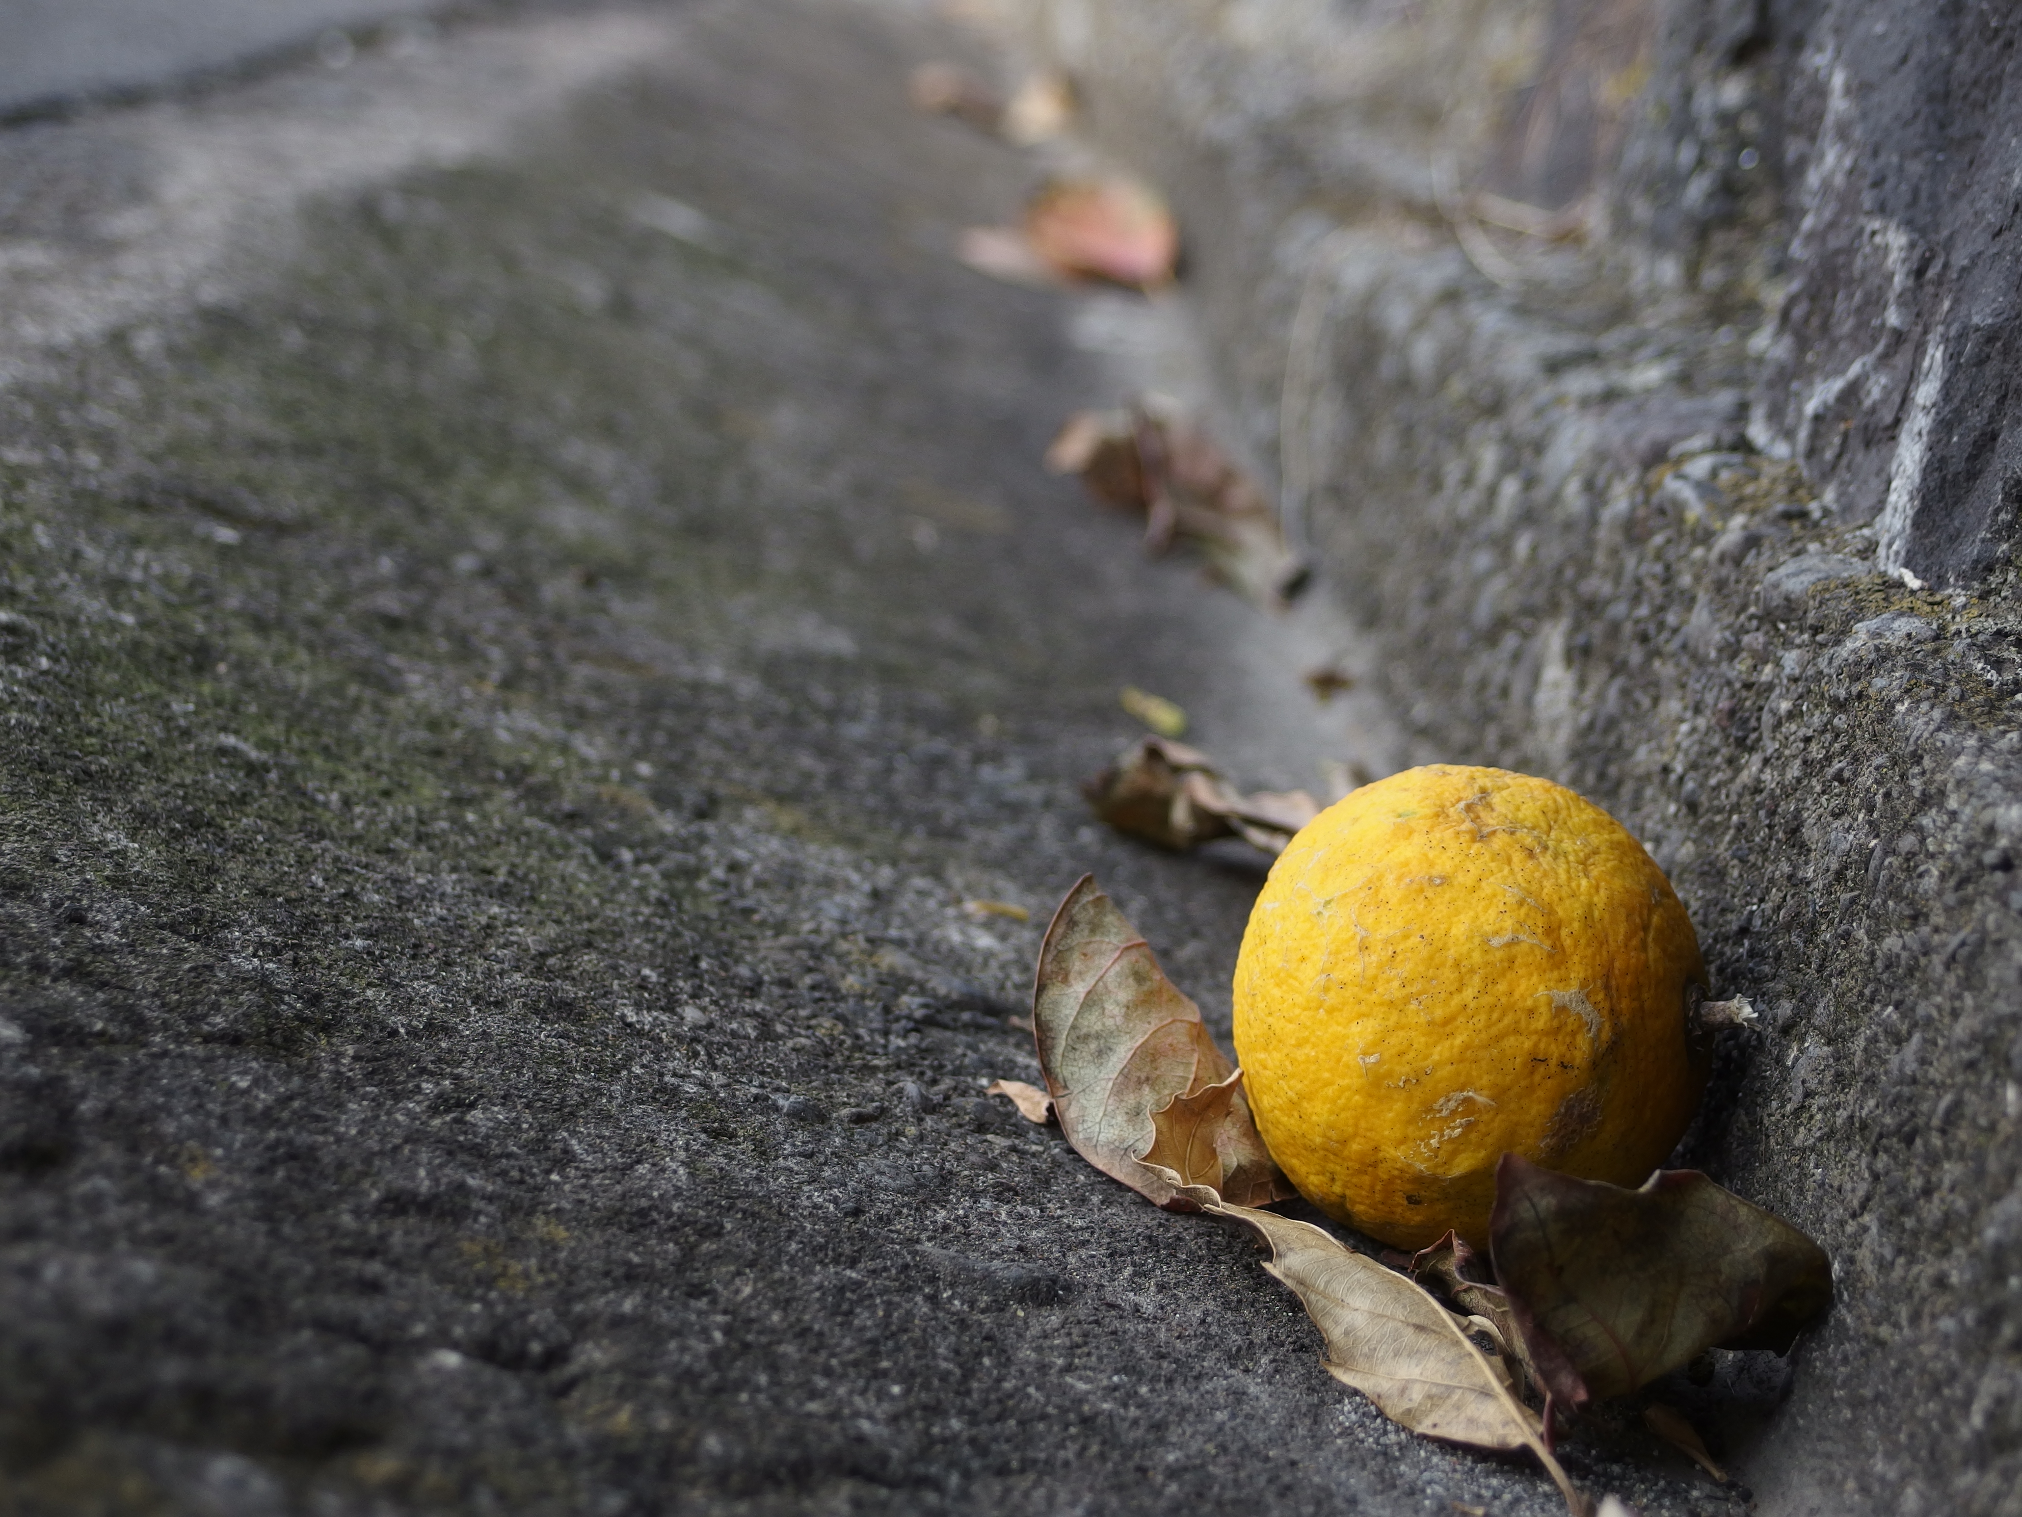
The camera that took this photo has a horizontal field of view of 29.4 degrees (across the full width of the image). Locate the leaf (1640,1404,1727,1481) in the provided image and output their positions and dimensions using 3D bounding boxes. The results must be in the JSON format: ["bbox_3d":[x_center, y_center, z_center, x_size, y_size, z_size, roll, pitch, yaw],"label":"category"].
[{"bbox_3d":[0.100,0.102,0.572,0.006,0.004,0.018,14,14,-32],"label":"leaf"}]

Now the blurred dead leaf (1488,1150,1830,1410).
[{"bbox_3d":[0.094,0.076,0.556,0.047,0.032,0.028,1,13,6],"label":"blurred dead leaf"}]

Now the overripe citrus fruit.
[{"bbox_3d":[0.077,0.042,0.644,0.079,0.081,0.081,2,0,-5],"label":"overripe citrus fruit"}]

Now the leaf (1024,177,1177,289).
[{"bbox_3d":[0.050,-0.292,2.140,0.078,0.052,0.050,1,13,6],"label":"leaf"}]

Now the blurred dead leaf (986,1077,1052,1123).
[{"bbox_3d":[0.002,0.056,0.632,0.013,0.005,0.008,21,12,0],"label":"blurred dead leaf"}]

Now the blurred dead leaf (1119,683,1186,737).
[{"bbox_3d":[0.038,-0.014,1.013,0.010,0.005,0.024,11,16,-41],"label":"blurred dead leaf"}]

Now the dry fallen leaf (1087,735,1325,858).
[{"bbox_3d":[0.045,0.009,0.875,0.056,0.021,0.030,11,12,-3],"label":"dry fallen leaf"}]

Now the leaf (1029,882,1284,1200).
[{"bbox_3d":[0.025,0.047,0.630,0.041,0.052,0.024,3,12,-13],"label":"leaf"}]

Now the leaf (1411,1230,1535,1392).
[{"bbox_3d":[0.073,0.088,0.608,0.020,0.019,0.038,2,13,-18],"label":"leaf"}]

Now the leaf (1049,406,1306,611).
[{"bbox_3d":[0.056,-0.085,1.300,0.090,0.037,0.052,28,14,30],"label":"leaf"}]

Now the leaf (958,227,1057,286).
[{"bbox_3d":[0.002,-0.274,2.069,0.058,0.016,0.055,21,12,0],"label":"leaf"}]

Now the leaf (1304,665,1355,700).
[{"bbox_3d":[0.093,-0.022,1.130,0.014,0.007,0.012,21,12,0],"label":"leaf"}]

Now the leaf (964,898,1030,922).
[{"bbox_3d":[-0.002,0.029,0.757,0.013,0.003,0.006,13,14,-34],"label":"leaf"}]

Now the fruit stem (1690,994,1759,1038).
[{"bbox_3d":[0.127,0.046,0.685,0.013,0.006,0.006,-6,0,19],"label":"fruit stem"}]

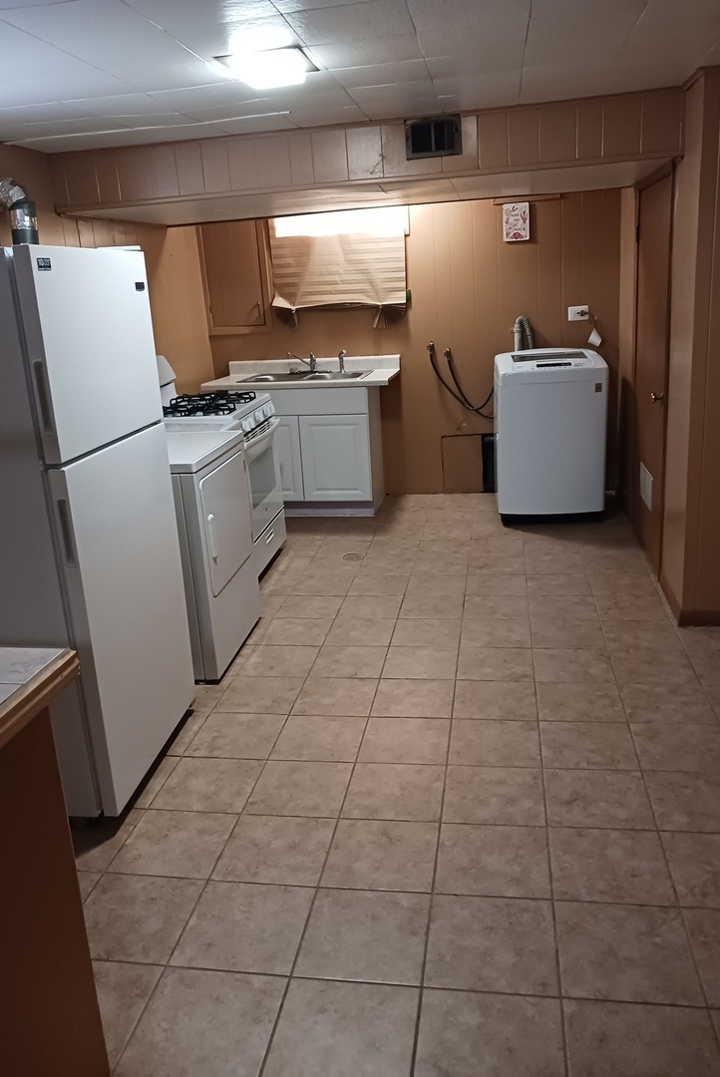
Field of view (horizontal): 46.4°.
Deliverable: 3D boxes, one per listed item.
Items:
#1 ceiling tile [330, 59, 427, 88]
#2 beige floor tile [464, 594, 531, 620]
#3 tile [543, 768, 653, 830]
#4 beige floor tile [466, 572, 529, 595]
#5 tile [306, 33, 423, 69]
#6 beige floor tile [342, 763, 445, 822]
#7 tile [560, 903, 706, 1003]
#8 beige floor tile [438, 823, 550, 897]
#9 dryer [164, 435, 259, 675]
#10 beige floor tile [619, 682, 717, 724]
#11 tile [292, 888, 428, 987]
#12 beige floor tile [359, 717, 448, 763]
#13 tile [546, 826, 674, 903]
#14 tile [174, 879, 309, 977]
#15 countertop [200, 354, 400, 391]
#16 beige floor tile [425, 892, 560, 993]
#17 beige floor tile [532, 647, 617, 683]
[{"bbox_3d":[0.075,-1.528,2.757,0.303,0.015,0.303,-1,18,10],"label":"ceiling tile"},{"bbox_3d":[0.653,0.337,4.003,0.301,0.015,0.301,-1,18,10],"label":"beige floor tile"},{"bbox_3d":[0.717,0.791,2.552,0.305,0.010,0.305,-1,17,10],"label":"tile"},{"bbox_3d":[0.705,0.247,4.320,0.303,0.010,0.303,-1,17,10],"label":"beige floor tile"},{"bbox_3d":[0.029,-1.448,2.494,0.305,0.013,0.305,-1,17,10],"label":"tile"},{"bbox_3d":[0.115,0.804,2.674,0.304,0.010,0.304,-1,17,10],"label":"beige floor tile"},{"bbox_3d":[0.624,0.979,1.988,0.304,0.010,0.304,-1,17,10],"label":"tile"},{"bbox_3d":[0.366,0.882,2.307,0.302,0.010,0.302,-1,17,10],"label":"beige floor tile"},{"bbox_3d":[-0.891,0.059,3.650,0.700,0.940,0.670,-1,17,9],"label":"dryer"},{"bbox_3d":[1.123,0.609,3.096,0.304,0.010,0.304,-1,17,10],"label":"beige floor tile"},{"bbox_3d":[0.015,0.981,2.079,0.305,0.010,0.305,-1,17,10],"label":"tile"},{"bbox_3d":[0.162,0.706,2.934,0.303,0.010,0.303,-1,17,10],"label":"beige floor tile"},{"bbox_3d":[0.667,0.879,2.254,0.302,0.010,0.302,-1,17,10],"label":"tile"},{"bbox_3d":[-0.283,0.984,2.126,0.301,0.015,0.301,-1,18,10],"label":"tile"},{"bbox_3d":[-0.389,-1.152,5.840,1.271,0.135,0.648,-1,17,10],"label":"countertop"},{"bbox_3d":[0.318,0.976,2.022,0.301,0.015,0.301,-1,18,10],"label":"beige floor tile"},{"bbox_3d":[0.863,0.516,3.407,0.302,0.010,0.302,-1,17,10],"label":"beige floor tile"}]

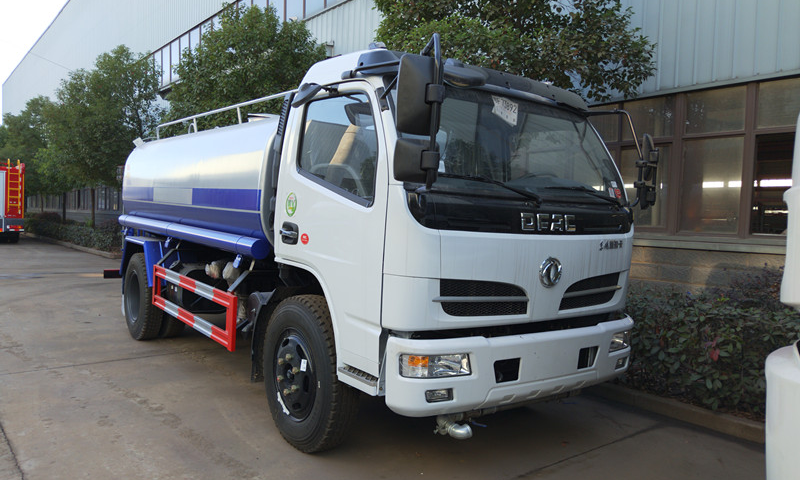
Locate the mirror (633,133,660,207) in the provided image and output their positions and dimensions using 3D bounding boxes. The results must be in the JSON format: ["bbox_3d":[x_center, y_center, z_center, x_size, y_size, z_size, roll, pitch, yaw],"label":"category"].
[{"bbox_3d":[1.765,-0.496,4.120,0.160,0.540,0.220,3,3,27],"label":"mirror"}]

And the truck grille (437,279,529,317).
[{"bbox_3d":[0.469,0.314,3.136,0.680,0.225,0.080,0,3,-35],"label":"truck grille"}]

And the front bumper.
[{"bbox_3d":[0.824,0.690,3.487,2.150,0.400,0.270,2,3,-38],"label":"front bumper"}]

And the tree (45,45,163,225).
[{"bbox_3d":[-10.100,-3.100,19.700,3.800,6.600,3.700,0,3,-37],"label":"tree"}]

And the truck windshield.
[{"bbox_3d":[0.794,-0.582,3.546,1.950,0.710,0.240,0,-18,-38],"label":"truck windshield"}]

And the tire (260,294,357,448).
[{"bbox_3d":[-0.585,0.856,3.778,0.250,0.990,0.990,0,3,-38],"label":"tire"}]

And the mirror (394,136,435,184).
[{"bbox_3d":[0.065,-0.359,2.610,0.190,0.210,0.100,1,3,-10],"label":"mirror"}]

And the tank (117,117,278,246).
[{"bbox_3d":[-1.541,-0.625,6.563,2.040,1.330,4.450,2,3,-38],"label":"tank"}]

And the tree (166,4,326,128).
[{"bbox_3d":[-3.631,-2.233,13.170,3.800,6.400,3.800,0,2,-40],"label":"tree"}]

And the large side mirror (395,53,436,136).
[{"bbox_3d":[0.079,-0.637,2.558,0.190,0.350,0.100,3,3,-9],"label":"large side mirror"}]

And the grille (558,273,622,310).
[{"bbox_3d":[1.249,0.339,3.777,0.700,0.230,0.080,1,4,-42],"label":"grille"}]

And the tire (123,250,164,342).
[{"bbox_3d":[-2.924,0.660,6.660,0.245,0.990,0.990,0,3,-38],"label":"tire"}]

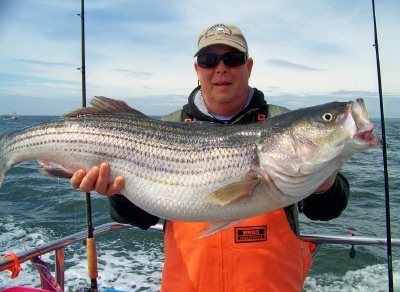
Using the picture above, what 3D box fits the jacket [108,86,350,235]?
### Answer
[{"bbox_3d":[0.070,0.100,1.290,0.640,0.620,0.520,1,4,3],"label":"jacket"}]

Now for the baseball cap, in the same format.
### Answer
[{"bbox_3d":[0.069,-0.343,1.360,0.172,0.142,0.262,-1,5,7],"label":"baseball cap"}]

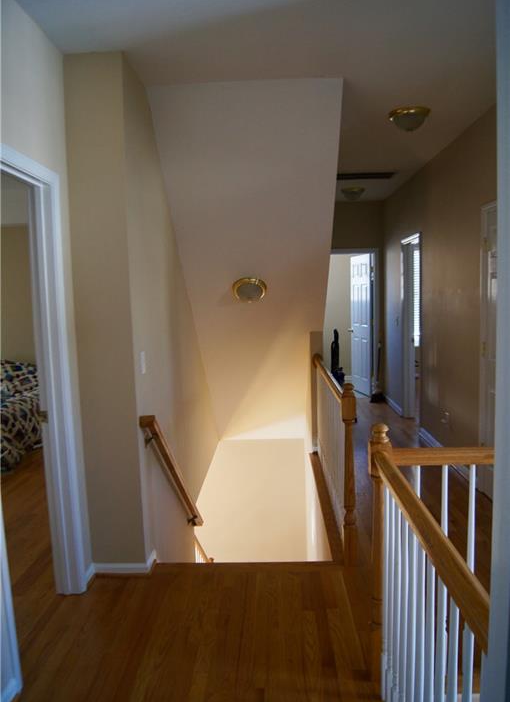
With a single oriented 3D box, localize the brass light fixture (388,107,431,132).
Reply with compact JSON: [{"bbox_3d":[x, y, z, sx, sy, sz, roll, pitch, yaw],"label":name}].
[{"bbox_3d":[1.065,-1.579,3.963,0.284,0.120,0.284,-1,6,3],"label":"brass light fixture"}]

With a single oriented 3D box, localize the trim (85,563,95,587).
[{"bbox_3d":[-0.902,1.218,3.146,0.016,0.080,0.160,-1,6,3],"label":"trim"}]

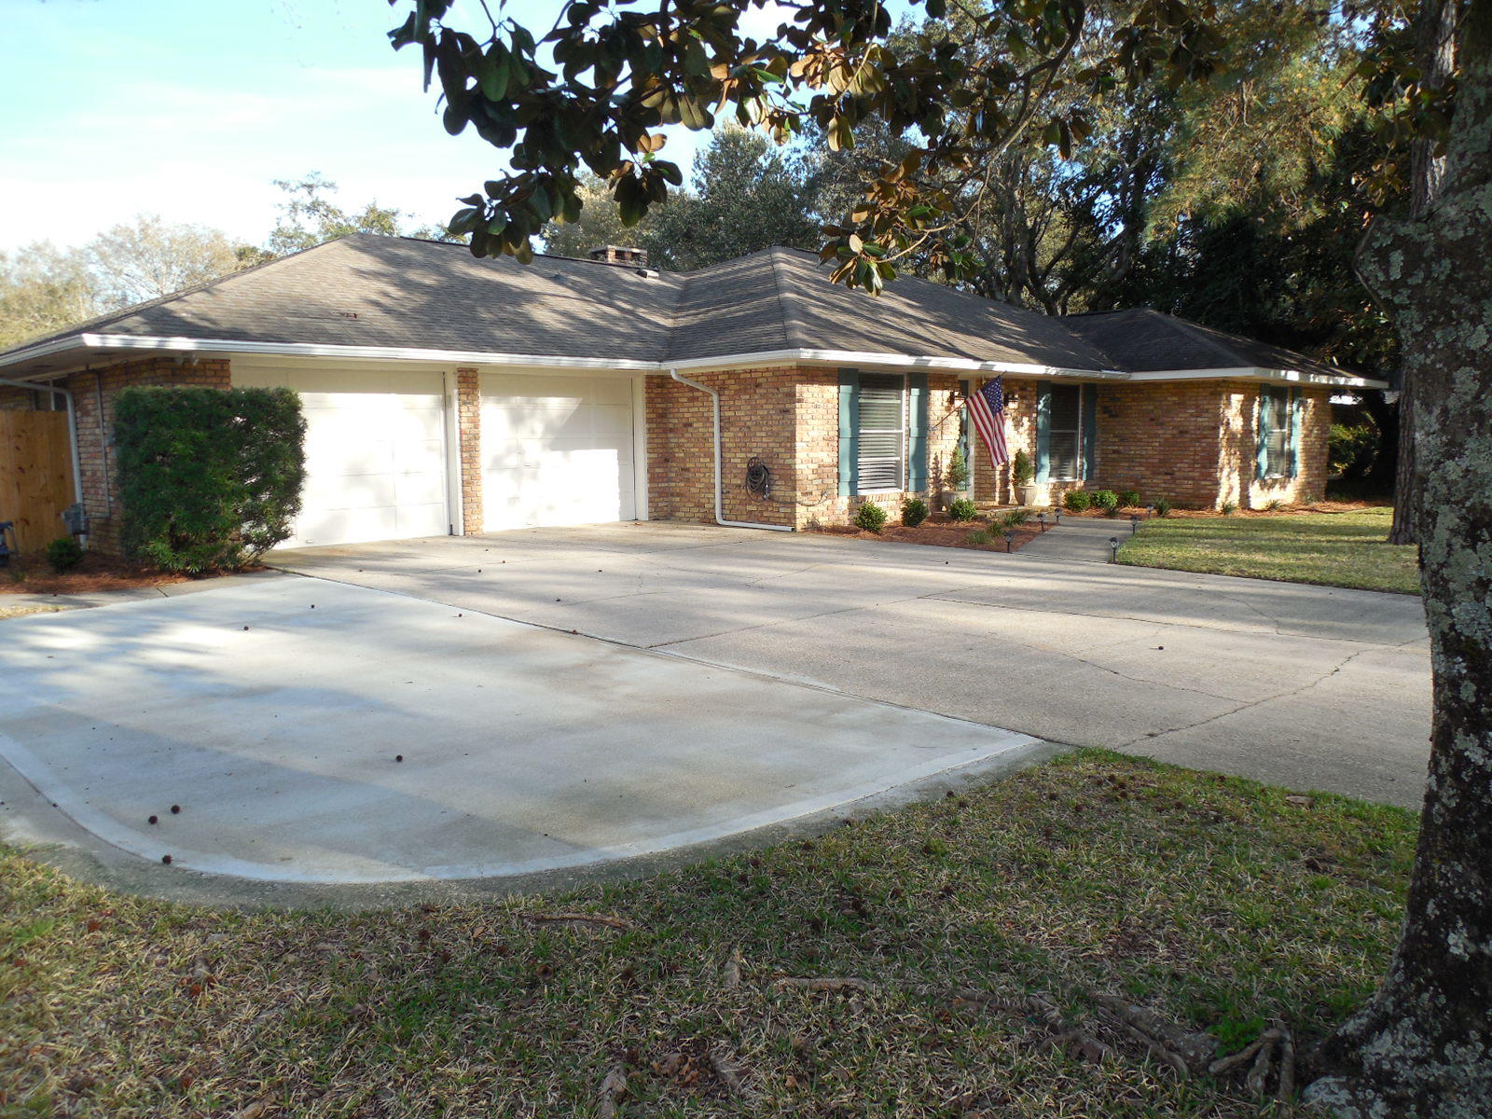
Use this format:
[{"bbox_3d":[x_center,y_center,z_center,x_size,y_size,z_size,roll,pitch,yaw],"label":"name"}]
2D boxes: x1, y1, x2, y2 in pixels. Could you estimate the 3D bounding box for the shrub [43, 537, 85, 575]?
[{"bbox_3d":[-7.431,-0.052,11.710,0.410,0.390,0.410,-5,8,-32],"label":"shrub"}]

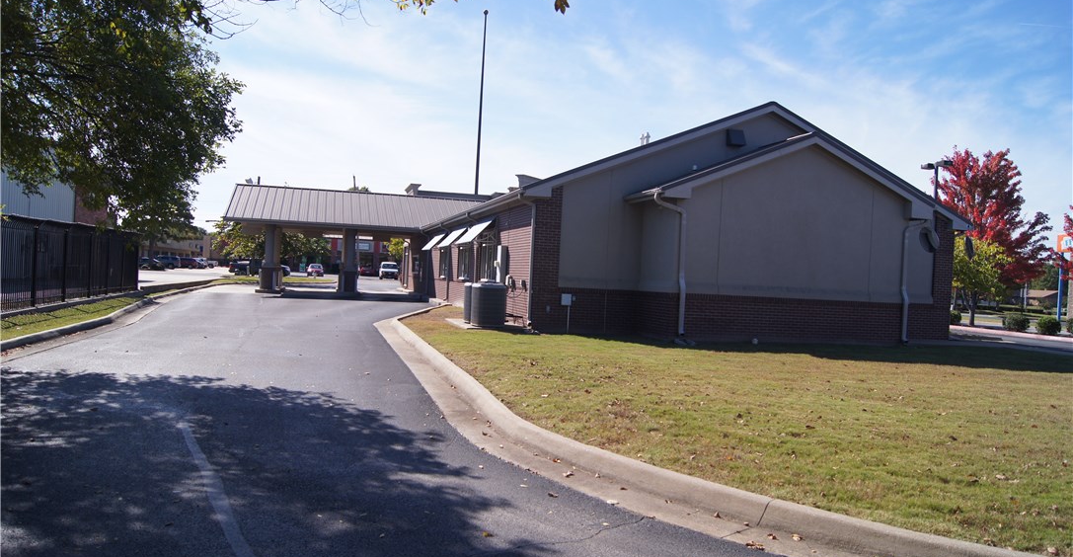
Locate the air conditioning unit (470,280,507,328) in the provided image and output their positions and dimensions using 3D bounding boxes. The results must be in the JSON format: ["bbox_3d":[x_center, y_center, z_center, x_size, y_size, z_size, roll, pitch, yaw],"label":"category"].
[{"bbox_3d":[-1.149,0.639,19.500,0.780,1.050,0.780,3,0,-15],"label":"air conditioning unit"}]

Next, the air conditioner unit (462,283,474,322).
[{"bbox_3d":[-1.418,0.627,20.600,0.770,1.040,0.770,3,0,-15],"label":"air conditioner unit"}]

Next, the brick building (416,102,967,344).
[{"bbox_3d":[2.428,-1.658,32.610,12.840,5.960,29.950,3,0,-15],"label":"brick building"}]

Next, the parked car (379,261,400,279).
[{"bbox_3d":[-16.384,-0.819,89.300,1.920,1.930,4.900,3,0,-15],"label":"parked car"}]

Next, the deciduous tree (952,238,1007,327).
[{"bbox_3d":[18.976,0.188,35.000,3.300,3.950,3.300,3,0,-15],"label":"deciduous tree"}]

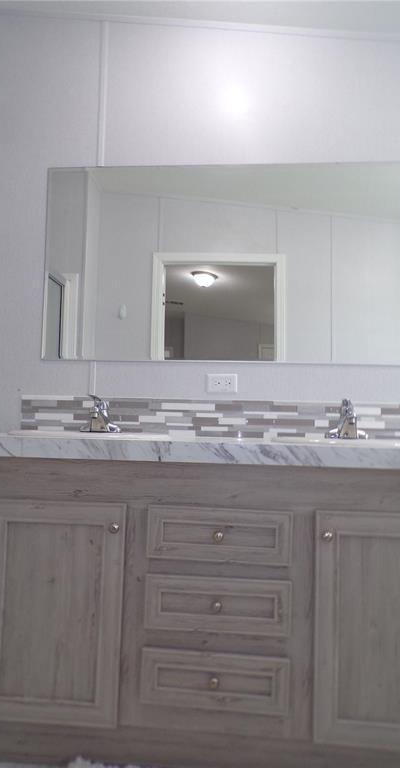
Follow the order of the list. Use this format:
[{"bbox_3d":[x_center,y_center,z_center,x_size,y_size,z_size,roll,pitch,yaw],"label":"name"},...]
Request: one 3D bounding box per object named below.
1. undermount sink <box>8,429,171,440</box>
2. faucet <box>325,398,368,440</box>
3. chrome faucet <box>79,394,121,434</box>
[{"bbox_3d":[-0.371,0.238,1.751,0.530,0.155,0.420,1,-4,5],"label":"undermount sink"},{"bbox_3d":[0.501,0.117,1.780,0.150,0.135,0.150,1,-4,5],"label":"faucet"},{"bbox_3d":[-0.356,0.101,1.855,0.150,0.135,0.150,1,-4,5],"label":"chrome faucet"}]

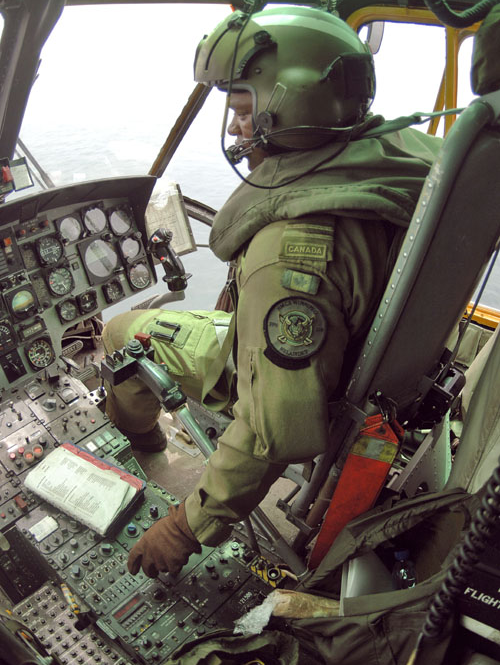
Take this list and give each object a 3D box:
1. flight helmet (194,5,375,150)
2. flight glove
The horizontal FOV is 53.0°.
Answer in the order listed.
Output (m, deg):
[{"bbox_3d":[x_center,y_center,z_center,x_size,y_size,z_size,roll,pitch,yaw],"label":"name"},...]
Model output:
[{"bbox_3d":[0.060,-0.456,0.900,0.310,0.245,0.250,-1,24,11],"label":"flight helmet"},{"bbox_3d":[-0.177,0.429,1.040,0.155,0.090,0.110,-32,22,10],"label":"flight glove"}]

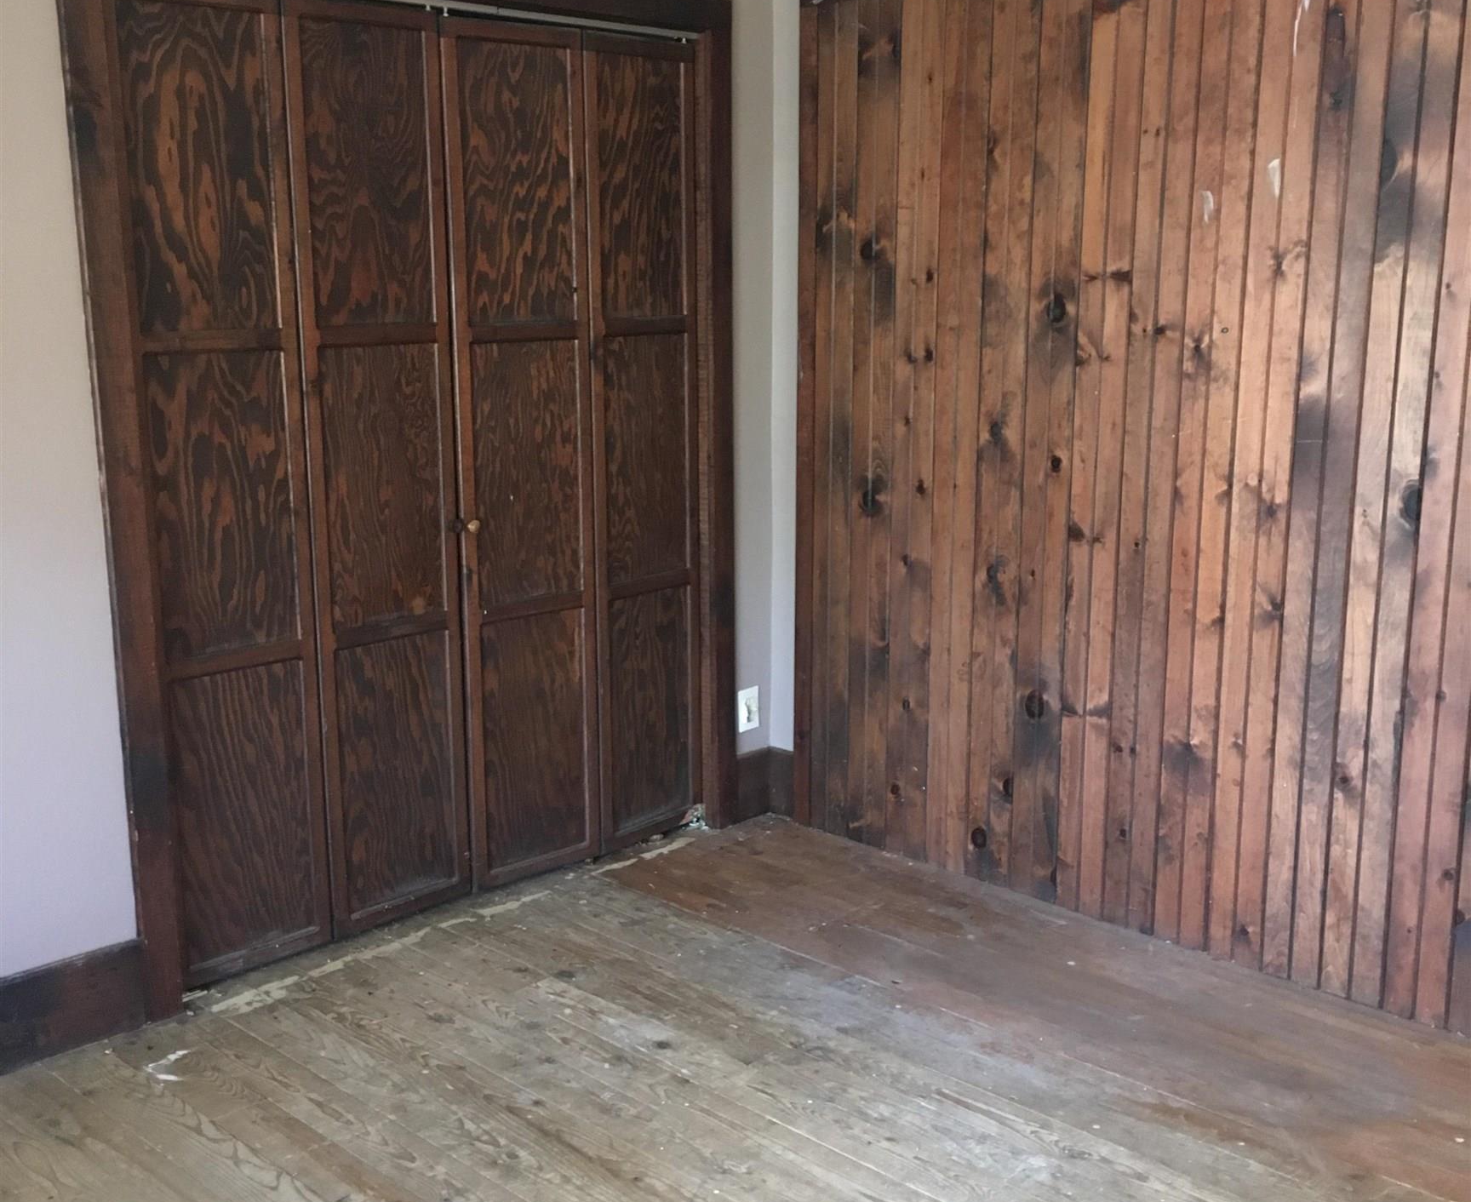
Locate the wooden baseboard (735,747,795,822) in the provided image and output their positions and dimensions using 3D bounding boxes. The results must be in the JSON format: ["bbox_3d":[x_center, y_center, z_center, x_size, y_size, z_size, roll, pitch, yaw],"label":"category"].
[{"bbox_3d":[0.081,0.509,4.435,0.115,0.183,0.156,11,16,44],"label":"wooden baseboard"}]

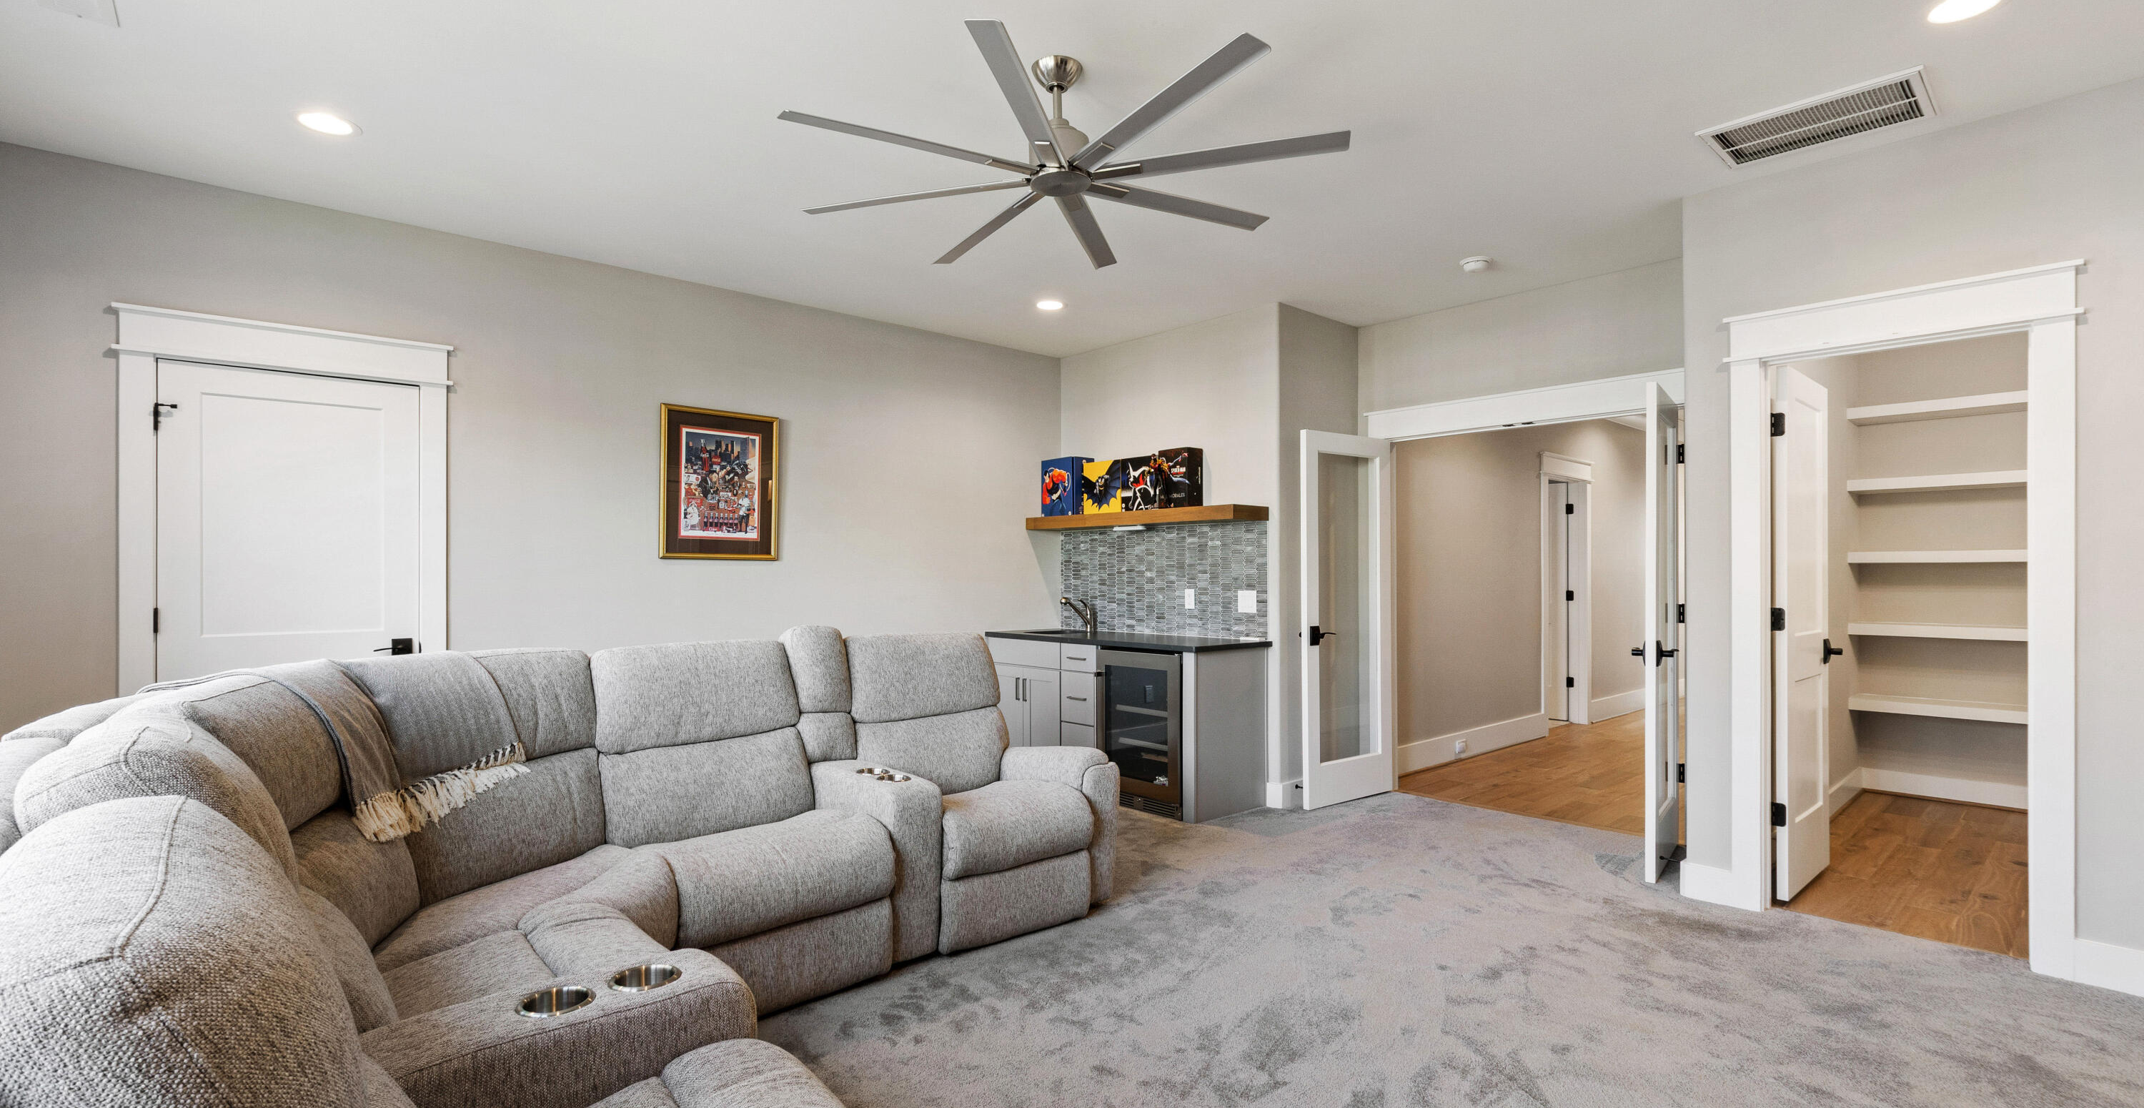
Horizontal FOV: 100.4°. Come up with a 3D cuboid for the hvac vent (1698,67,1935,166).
[{"bbox_3d":[2.444,-1.406,2.941,0.420,0.025,0.555,0,0,-42],"label":"hvac vent"}]

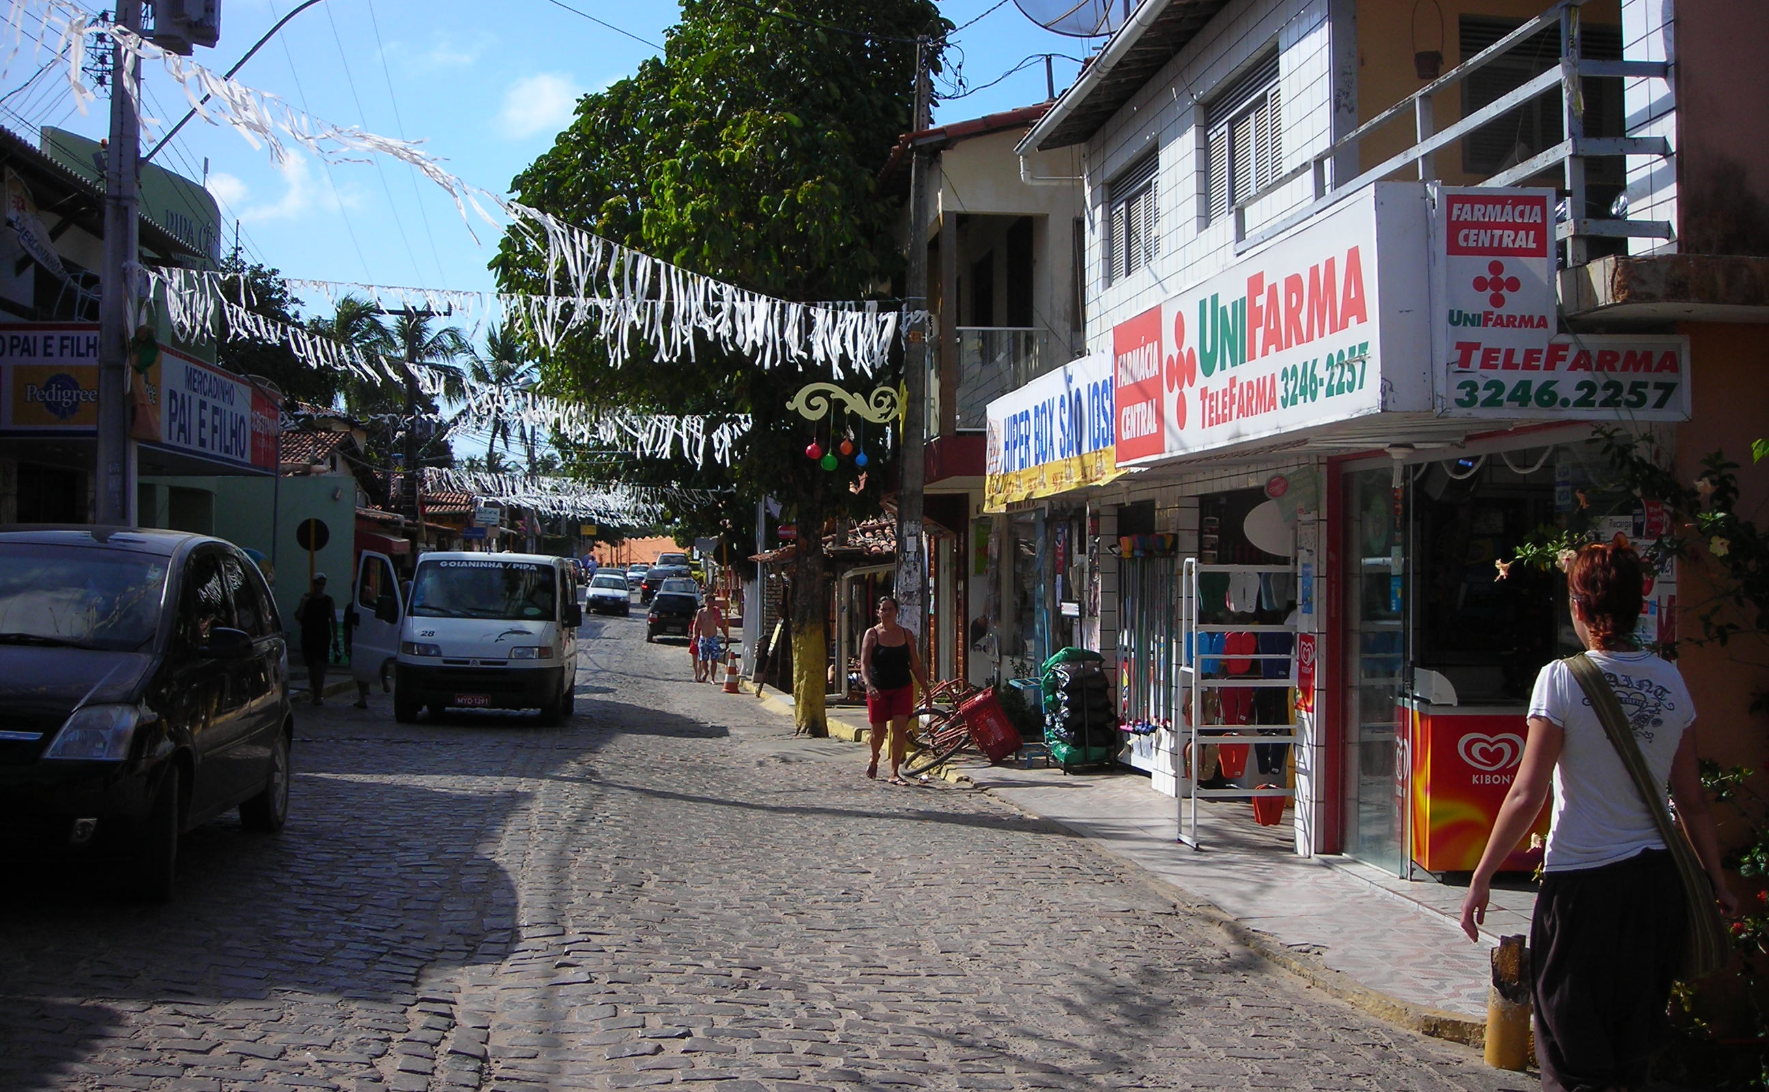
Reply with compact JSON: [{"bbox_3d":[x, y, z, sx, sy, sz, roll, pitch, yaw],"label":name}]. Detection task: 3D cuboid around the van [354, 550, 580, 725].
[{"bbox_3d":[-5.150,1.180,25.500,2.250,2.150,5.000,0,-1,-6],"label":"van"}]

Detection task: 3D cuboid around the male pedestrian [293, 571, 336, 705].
[{"bbox_3d":[-7.300,1.205,24.900,0.530,1.720,0.420,0,-1,-12],"label":"male pedestrian"}]

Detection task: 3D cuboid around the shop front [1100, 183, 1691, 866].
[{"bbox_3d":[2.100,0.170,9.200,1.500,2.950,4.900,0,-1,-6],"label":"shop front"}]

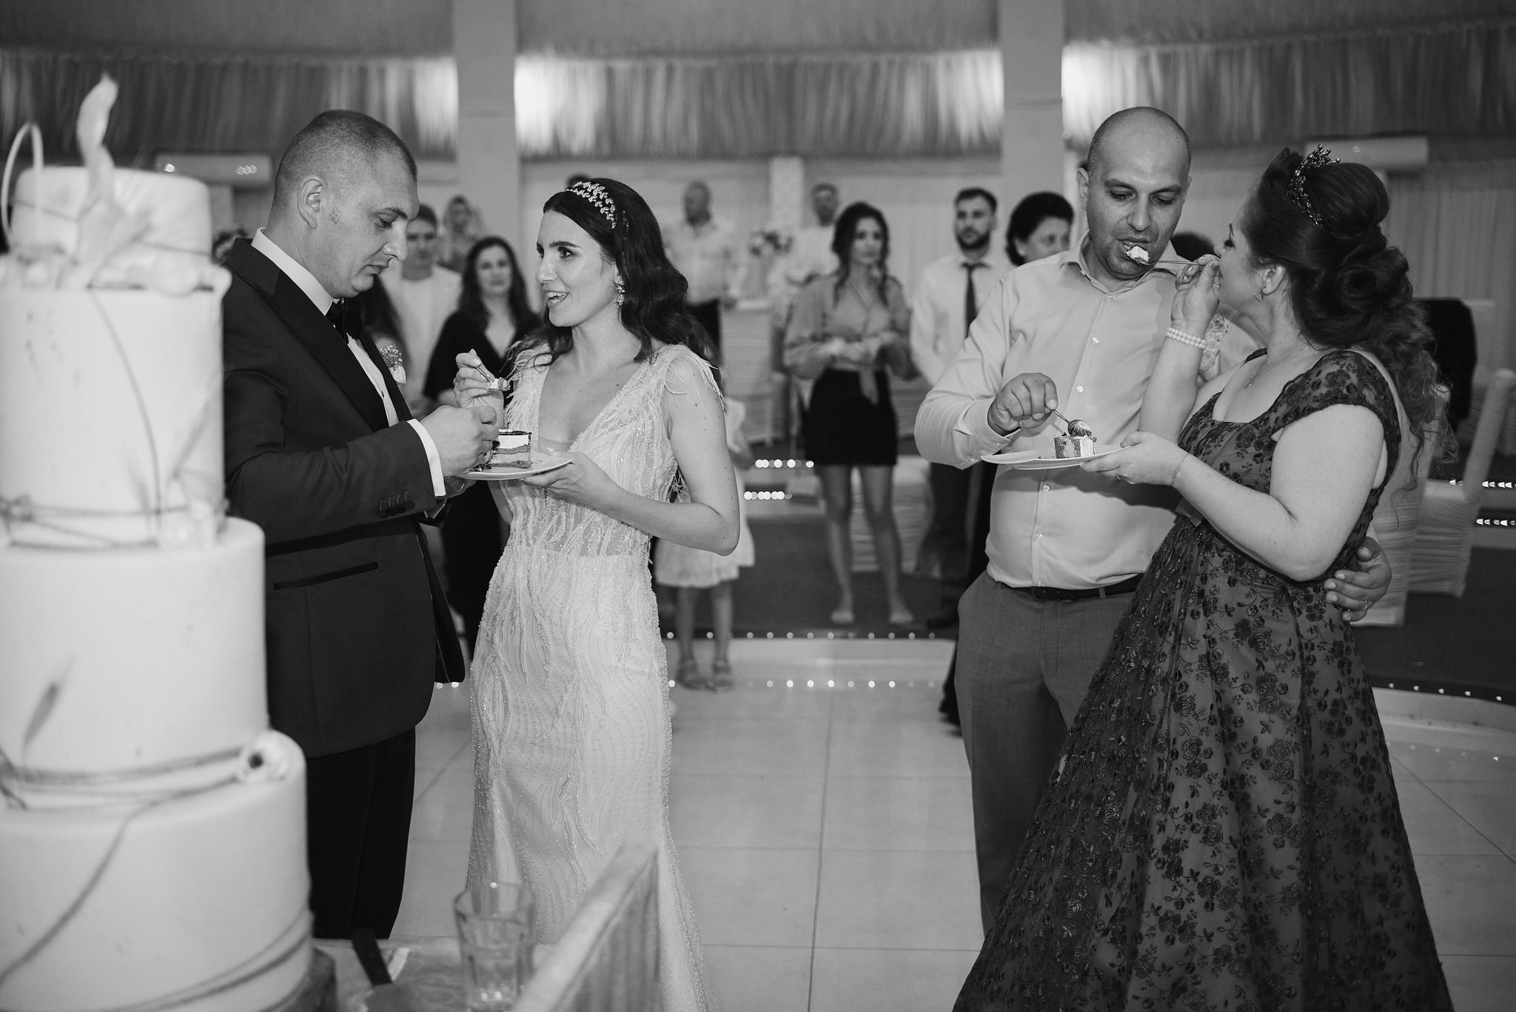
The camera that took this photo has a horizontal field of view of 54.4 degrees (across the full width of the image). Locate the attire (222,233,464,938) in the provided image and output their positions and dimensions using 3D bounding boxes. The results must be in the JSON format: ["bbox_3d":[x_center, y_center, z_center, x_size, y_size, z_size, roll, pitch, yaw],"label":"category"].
[{"bbox_3d":[-0.626,0.350,2.272,0.460,1.520,0.540,2,8,16],"label":"attire"}]

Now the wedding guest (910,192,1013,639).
[{"bbox_3d":[0.890,-0.404,6.106,0.530,1.781,0.300,1,8,11],"label":"wedding guest"}]

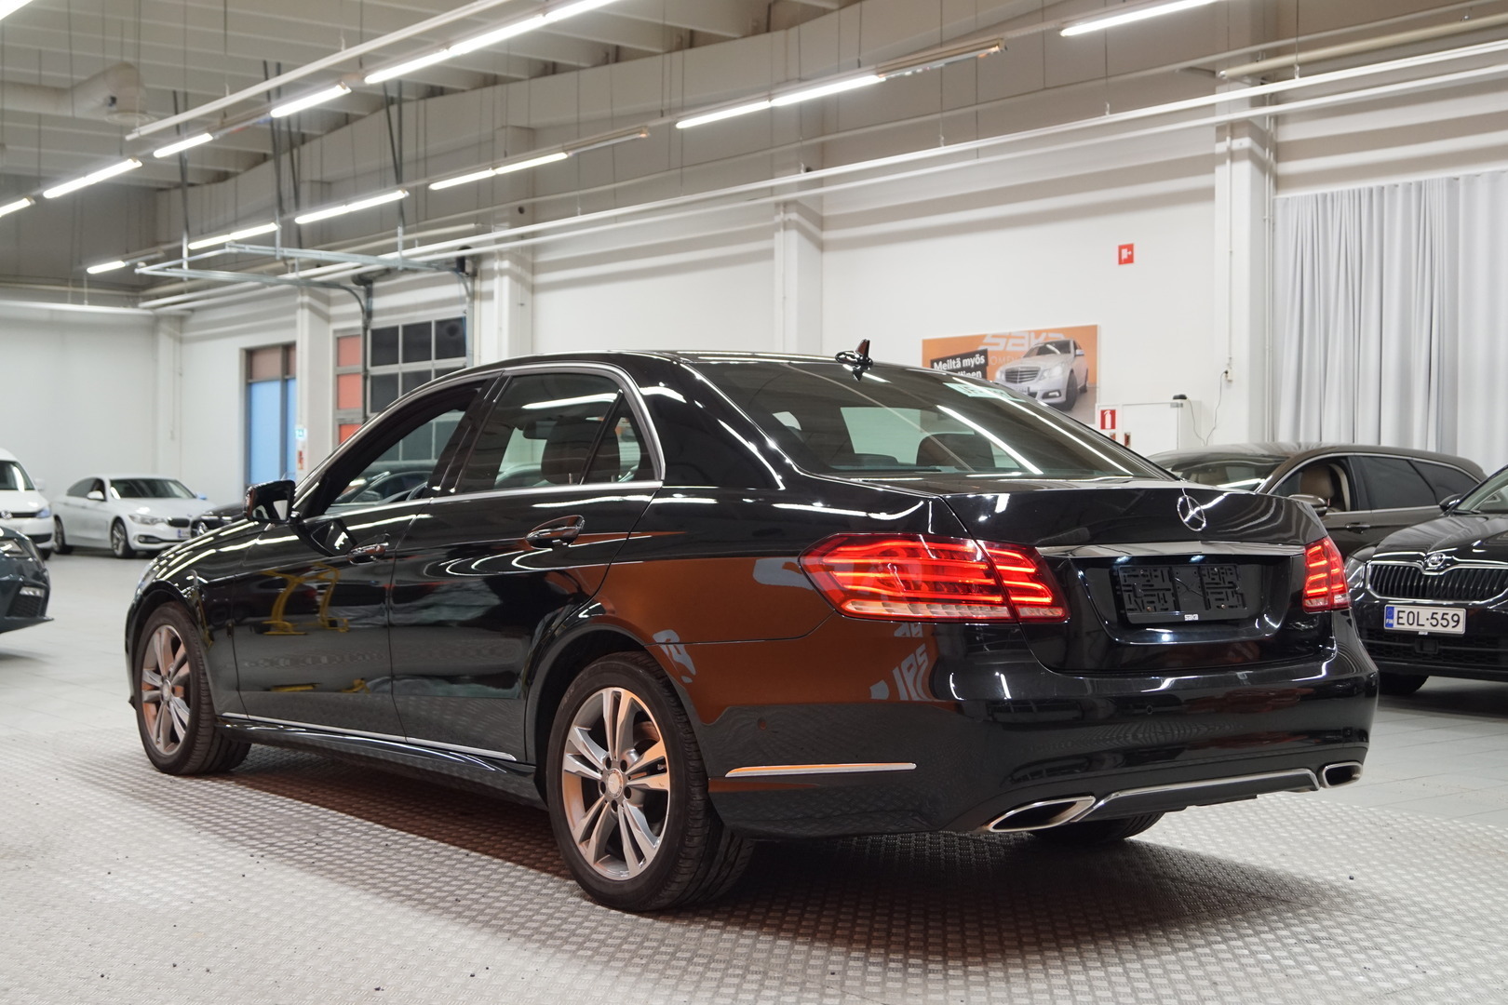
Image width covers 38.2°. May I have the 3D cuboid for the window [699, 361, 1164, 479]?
[{"bbox_3d":[0.446,-0.208,5.728,1.270,0.100,0.756,1,26,-37],"label":"window"}]

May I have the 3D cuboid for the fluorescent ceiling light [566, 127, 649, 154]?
[{"bbox_3d":[-1.451,-3.547,21.420,0.100,0.090,1.500,0,1,-35],"label":"fluorescent ceiling light"}]

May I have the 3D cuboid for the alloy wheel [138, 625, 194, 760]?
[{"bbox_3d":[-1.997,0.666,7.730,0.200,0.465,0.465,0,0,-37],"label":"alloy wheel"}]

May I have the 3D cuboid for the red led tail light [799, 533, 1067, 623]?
[{"bbox_3d":[0.384,0.164,4.779,0.500,0.190,0.370,0,1,-37],"label":"red led tail light"}]

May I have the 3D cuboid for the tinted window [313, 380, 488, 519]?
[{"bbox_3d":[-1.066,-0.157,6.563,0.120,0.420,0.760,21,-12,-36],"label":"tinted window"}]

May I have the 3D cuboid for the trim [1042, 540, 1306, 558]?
[{"bbox_3d":[1.015,0.107,5.080,0.930,0.042,0.070,0,0,-37],"label":"trim"}]

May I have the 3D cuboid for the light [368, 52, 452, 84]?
[{"bbox_3d":[-2.792,-3.530,17.544,0.100,0.090,1.500,0,1,-35],"label":"light"}]

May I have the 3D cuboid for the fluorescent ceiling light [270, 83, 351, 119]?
[{"bbox_3d":[-3.899,-3.525,19.112,0.100,0.090,1.570,0,1,-35],"label":"fluorescent ceiling light"}]

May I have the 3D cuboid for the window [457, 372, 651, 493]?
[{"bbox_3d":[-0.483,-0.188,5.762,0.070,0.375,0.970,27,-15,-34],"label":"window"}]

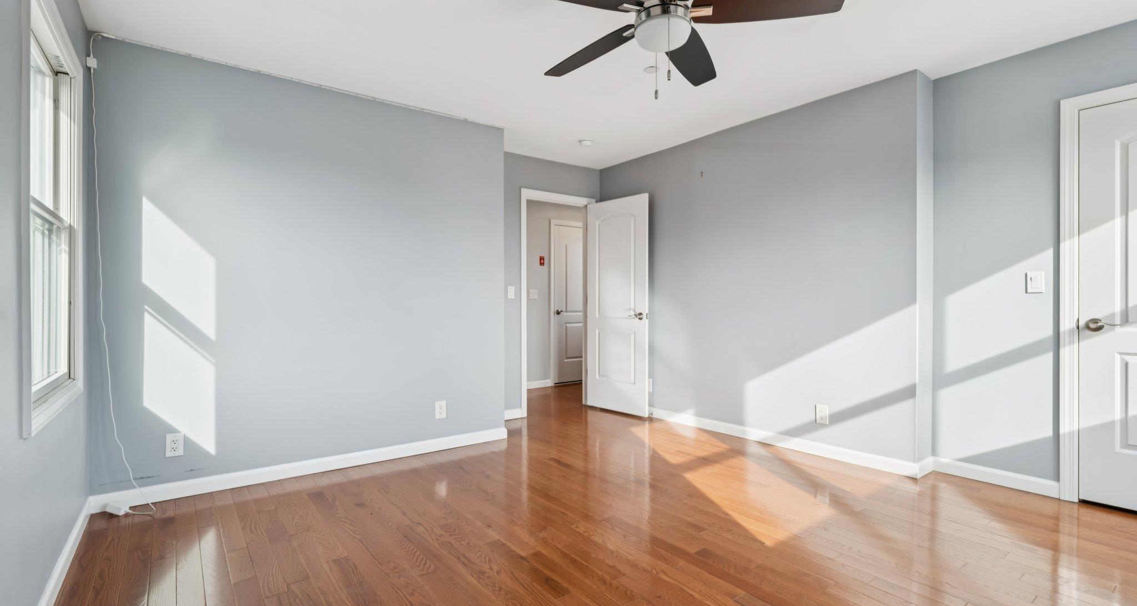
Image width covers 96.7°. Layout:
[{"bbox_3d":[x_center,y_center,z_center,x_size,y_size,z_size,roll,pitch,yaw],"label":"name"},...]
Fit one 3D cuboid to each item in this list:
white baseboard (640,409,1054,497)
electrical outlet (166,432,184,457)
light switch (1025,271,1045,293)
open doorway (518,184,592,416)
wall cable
[{"bbox_3d":[1.646,1.003,3.749,0.270,0.093,2.870,0,0,-38],"label":"white baseboard"},{"bbox_3d":[-2.129,0.771,2.736,0.076,0.121,0.012,0,0,-38],"label":"electrical outlet"},{"bbox_3d":[2.561,-0.114,2.769,0.014,0.119,0.072,0,0,-38],"label":"light switch"},{"bbox_3d":[-0.108,-0.004,5.008,0.910,2.123,0.140,0,0,-38],"label":"open doorway"},{"bbox_3d":[-2.259,-0.151,2.558,0.265,2.425,0.140,0,0,-38],"label":"wall cable"}]

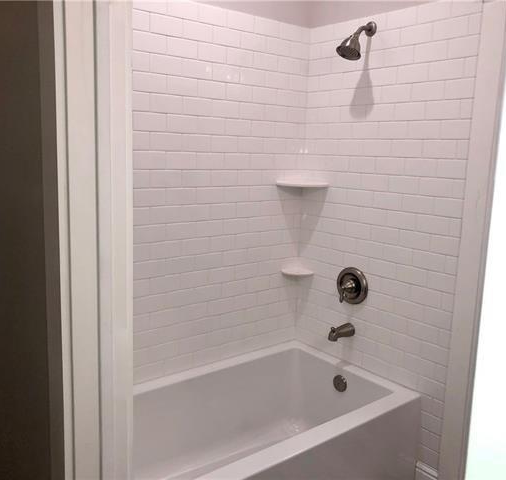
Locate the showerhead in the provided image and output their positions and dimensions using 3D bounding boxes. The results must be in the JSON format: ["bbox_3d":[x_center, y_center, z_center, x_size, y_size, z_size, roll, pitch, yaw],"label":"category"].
[{"bbox_3d":[0.453,-0.879,2.269,0.192,0.178,0.115,-6,13,-39],"label":"showerhead"}]

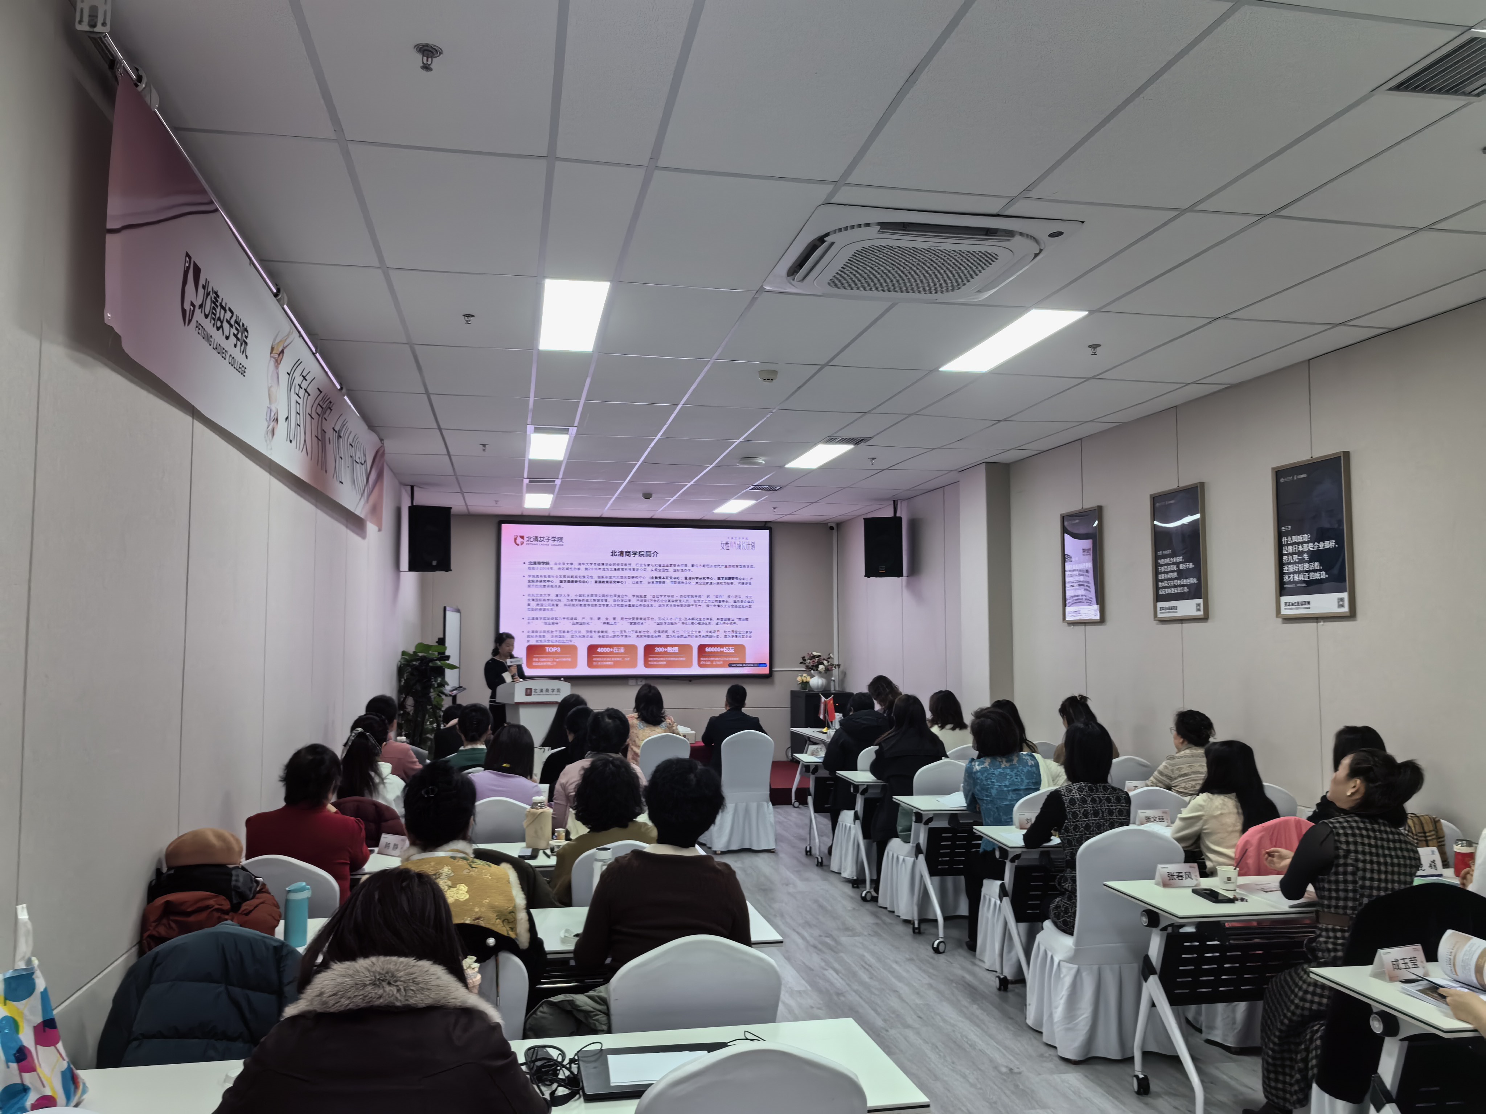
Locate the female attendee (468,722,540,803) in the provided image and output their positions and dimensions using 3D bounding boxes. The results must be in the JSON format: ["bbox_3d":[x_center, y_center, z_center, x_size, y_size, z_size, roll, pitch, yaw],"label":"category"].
[{"bbox_3d":[-1.132,1.419,5.624,0.430,1.220,0.700,1,-4,-11],"label":"female attendee"}]

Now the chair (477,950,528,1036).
[{"bbox_3d":[-0.773,1.399,2.958,0.470,0.900,0.530,1,-4,-11],"label":"chair"}]

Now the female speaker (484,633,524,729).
[{"bbox_3d":[-2.481,1.549,11.967,0.460,1.570,0.380,4,-6,-44],"label":"female speaker"}]

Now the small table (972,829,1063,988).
[{"bbox_3d":[1.928,1.606,5.176,1.750,0.750,0.520,1,-4,-11],"label":"small table"}]

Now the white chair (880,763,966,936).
[{"bbox_3d":[1.171,1.688,7.105,0.480,0.900,0.530,1,-4,-11],"label":"white chair"}]

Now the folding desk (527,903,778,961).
[{"bbox_3d":[-0.797,1.470,3.344,1.760,0.750,0.500,1,-4,-11],"label":"folding desk"}]

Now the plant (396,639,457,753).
[{"bbox_3d":[-2.829,1.528,10.318,0.520,1.560,0.520,1,-4,-11],"label":"plant"}]

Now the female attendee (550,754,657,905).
[{"bbox_3d":[-0.499,1.321,4.327,0.460,1.180,0.740,1,-4,-11],"label":"female attendee"}]

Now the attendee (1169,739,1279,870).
[{"bbox_3d":[2.080,1.399,5.095,0.490,1.210,0.620,2,-5,-26],"label":"attendee"}]

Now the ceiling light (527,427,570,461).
[{"bbox_3d":[-1.483,-0.851,8.842,0.280,0.040,1.180,1,-4,-11],"label":"ceiling light"}]

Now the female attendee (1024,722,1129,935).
[{"bbox_3d":[1.397,1.346,4.943,0.500,1.290,0.640,1,-4,-11],"label":"female attendee"}]

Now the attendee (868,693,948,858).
[{"bbox_3d":[0.997,1.500,7.176,0.500,1.280,0.720,1,-4,-14],"label":"attendee"}]

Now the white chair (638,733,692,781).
[{"bbox_3d":[-0.611,1.813,8.926,0.440,0.920,0.540,1,-4,-11],"label":"white chair"}]

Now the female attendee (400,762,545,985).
[{"bbox_3d":[-0.771,1.200,3.095,0.520,1.300,0.700,1,-4,-9],"label":"female attendee"}]

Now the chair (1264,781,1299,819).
[{"bbox_3d":[2.545,1.600,6.031,0.440,0.900,0.520,1,-4,-13],"label":"chair"}]

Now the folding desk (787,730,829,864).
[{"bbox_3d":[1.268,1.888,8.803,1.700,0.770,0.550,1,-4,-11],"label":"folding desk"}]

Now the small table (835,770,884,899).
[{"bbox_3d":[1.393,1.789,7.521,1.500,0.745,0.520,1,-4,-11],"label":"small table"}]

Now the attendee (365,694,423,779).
[{"bbox_3d":[-1.818,1.375,6.105,0.450,1.310,0.740,1,-4,-5],"label":"attendee"}]

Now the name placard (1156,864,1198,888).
[{"bbox_3d":[1.563,1.143,4.171,0.148,0.078,0.072,1,-4,-11],"label":"name placard"}]

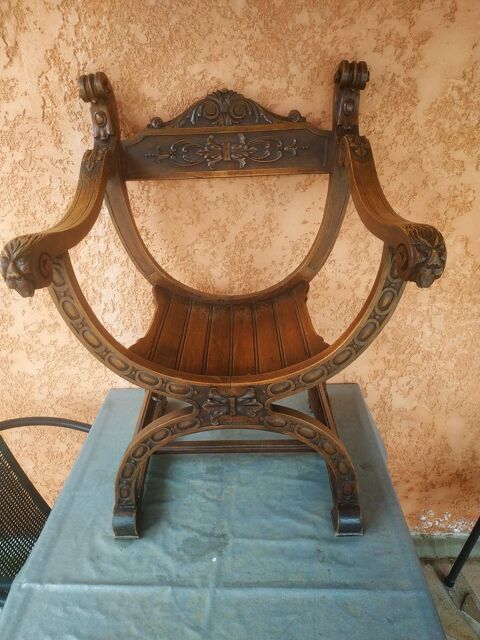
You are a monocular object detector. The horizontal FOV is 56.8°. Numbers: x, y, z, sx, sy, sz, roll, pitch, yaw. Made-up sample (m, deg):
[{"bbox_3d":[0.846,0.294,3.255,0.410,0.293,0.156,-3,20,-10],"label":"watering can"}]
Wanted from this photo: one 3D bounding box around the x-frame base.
[{"bbox_3d":[-0.014,0.207,1.121,0.570,0.410,0.460,-1,29,1],"label":"x-frame base"}]

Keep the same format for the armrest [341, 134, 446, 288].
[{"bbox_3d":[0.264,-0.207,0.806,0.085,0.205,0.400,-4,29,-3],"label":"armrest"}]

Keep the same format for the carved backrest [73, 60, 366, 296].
[{"bbox_3d":[-0.027,-0.294,1.027,0.600,0.510,0.090,-1,29,1],"label":"carved backrest"}]

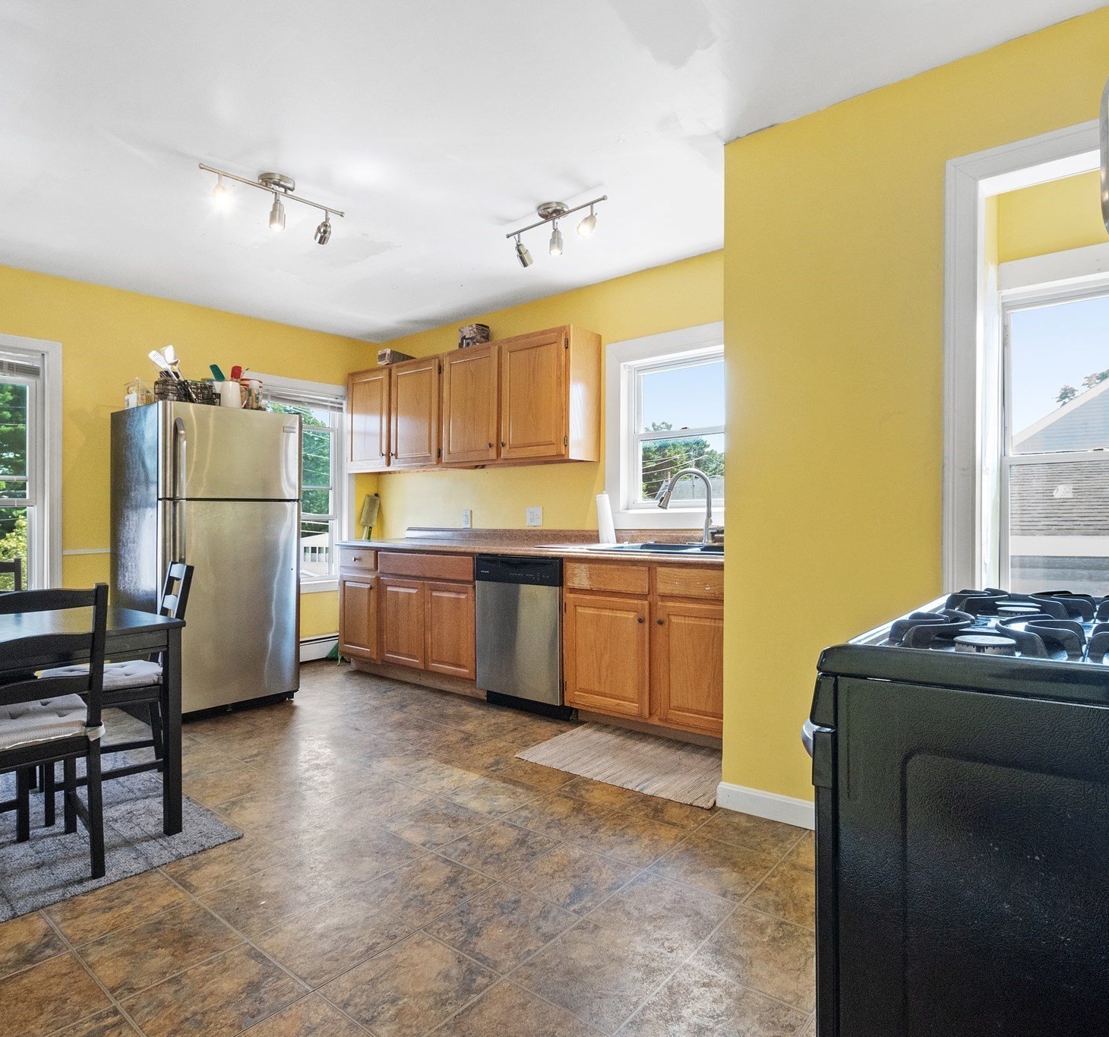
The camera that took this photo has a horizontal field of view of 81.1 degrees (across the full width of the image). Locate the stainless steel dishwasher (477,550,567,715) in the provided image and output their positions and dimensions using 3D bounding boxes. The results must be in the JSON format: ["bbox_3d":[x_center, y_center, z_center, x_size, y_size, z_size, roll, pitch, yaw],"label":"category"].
[{"bbox_3d":[-0.044,0.652,3.817,0.615,0.865,0.600,0,0,38],"label":"stainless steel dishwasher"}]

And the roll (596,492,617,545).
[{"bbox_3d":[0.305,0.000,3.790,0.105,0.300,0.105,0,0,0],"label":"roll"}]

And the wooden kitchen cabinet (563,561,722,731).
[{"bbox_3d":[0.646,0.604,3.292,1.070,0.780,0.591,0,0,38],"label":"wooden kitchen cabinet"}]

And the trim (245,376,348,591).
[{"bbox_3d":[-1.909,-0.235,4.867,0.120,1.600,0.875,0,0,44],"label":"trim"}]

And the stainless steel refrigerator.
[{"bbox_3d":[-2.050,0.241,3.830,0.740,1.710,0.760,0,0,38],"label":"stainless steel refrigerator"}]

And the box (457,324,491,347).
[{"bbox_3d":[-0.535,-1.189,4.346,0.156,0.149,0.137,0,0,37],"label":"box"}]

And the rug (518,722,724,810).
[{"bbox_3d":[0.367,1.087,2.892,0.910,0.012,0.580,0,0,36],"label":"rug"}]

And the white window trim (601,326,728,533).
[{"bbox_3d":[0.721,-0.499,3.694,0.970,1.100,0.100,0,0,36],"label":"white window trim"}]

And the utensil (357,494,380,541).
[{"bbox_3d":[-1.473,-0.010,5.150,0.130,0.370,0.060,12,-3,-31],"label":"utensil"}]

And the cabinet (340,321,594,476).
[{"bbox_3d":[-0.641,-0.726,4.454,2.040,0.763,0.330,0,0,36],"label":"cabinet"}]

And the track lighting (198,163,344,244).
[{"bbox_3d":[-1.155,-1.310,2.699,0.587,0.245,0.140,0,0,-44],"label":"track lighting"}]

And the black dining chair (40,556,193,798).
[{"bbox_3d":[-1.735,0.637,2.555,0.480,0.900,0.420,0,0,-41],"label":"black dining chair"}]

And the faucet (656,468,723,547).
[{"bbox_3d":[0.706,-0.067,3.406,0.280,0.395,0.100,0,0,-14],"label":"faucet"}]

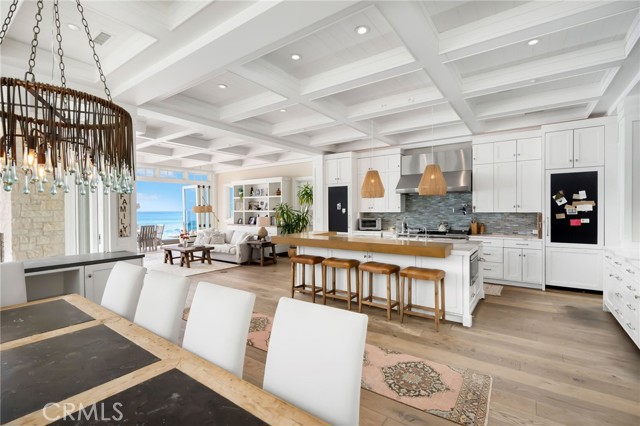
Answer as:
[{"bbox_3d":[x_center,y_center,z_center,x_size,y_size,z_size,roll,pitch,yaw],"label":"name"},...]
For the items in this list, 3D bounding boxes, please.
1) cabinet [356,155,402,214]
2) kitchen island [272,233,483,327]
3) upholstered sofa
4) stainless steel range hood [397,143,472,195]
[{"bbox_3d":[1.550,-0.721,7.249,1.140,1.400,0.360,0,0,35],"label":"cabinet"},{"bbox_3d":[0.914,0.875,4.563,2.844,1.005,1.749,0,0,36],"label":"kitchen island"},{"bbox_3d":[-2.801,0.946,8.571,2.322,0.834,0.874,0,0,36],"label":"upholstered sofa"},{"bbox_3d":[2.551,-0.927,6.359,1.500,1.000,0.650,0,0,35],"label":"stainless steel range hood"}]

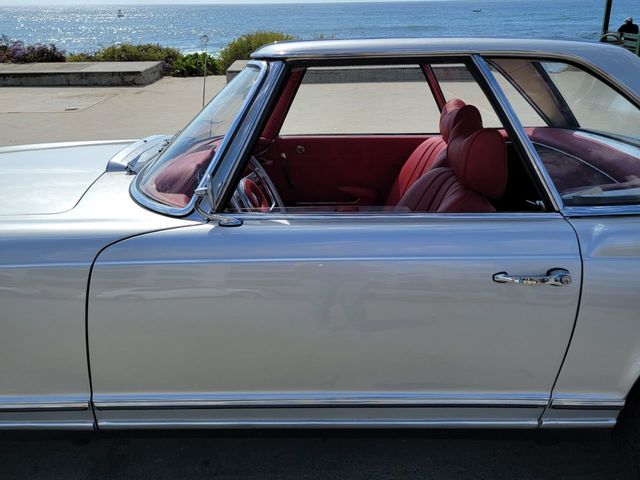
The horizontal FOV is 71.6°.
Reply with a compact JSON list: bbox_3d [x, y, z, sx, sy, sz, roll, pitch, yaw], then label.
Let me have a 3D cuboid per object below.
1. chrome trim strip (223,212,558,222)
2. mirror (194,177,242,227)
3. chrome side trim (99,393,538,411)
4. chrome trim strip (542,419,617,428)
[{"bbox_3d":[0.160,-0.050,0.980,0.765,0.019,0.017,-1,26,0],"label":"chrome trim strip"},{"bbox_3d":[-0.220,-0.080,0.950,0.090,0.095,0.105,-6,26,-11],"label":"mirror"},{"bbox_3d":[0.006,0.419,1.150,1.175,0.036,0.022,-1,26,0],"label":"chrome side trim"},{"bbox_3d":[0.685,0.486,1.175,0.203,0.026,0.015,-1,26,0],"label":"chrome trim strip"}]

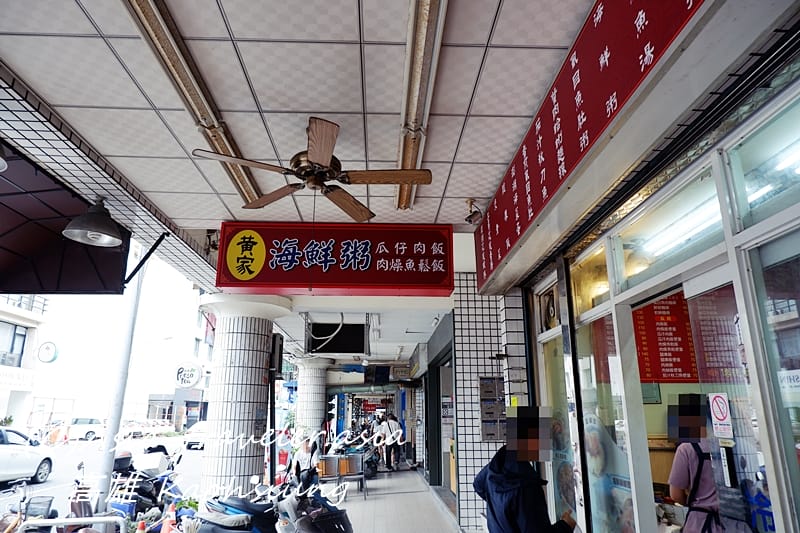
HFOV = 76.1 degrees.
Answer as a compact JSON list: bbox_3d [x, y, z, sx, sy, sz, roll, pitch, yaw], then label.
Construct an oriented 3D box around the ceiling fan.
[{"bbox_3d":[-0.472,-0.649,3.038,1.330,0.444,1.330,1,-16,-2],"label":"ceiling fan"}]

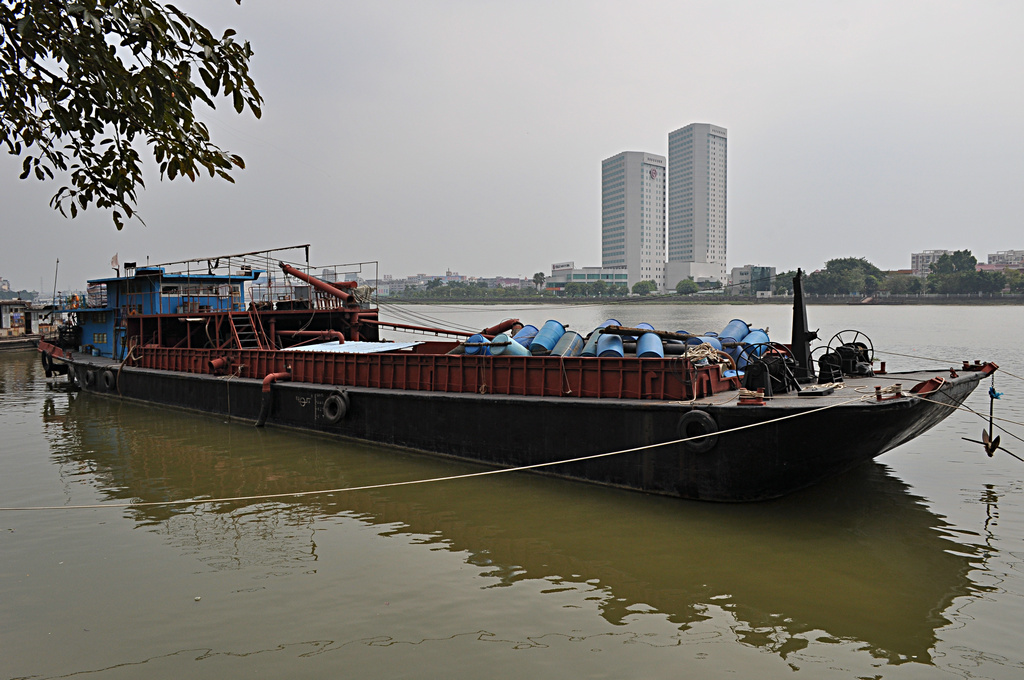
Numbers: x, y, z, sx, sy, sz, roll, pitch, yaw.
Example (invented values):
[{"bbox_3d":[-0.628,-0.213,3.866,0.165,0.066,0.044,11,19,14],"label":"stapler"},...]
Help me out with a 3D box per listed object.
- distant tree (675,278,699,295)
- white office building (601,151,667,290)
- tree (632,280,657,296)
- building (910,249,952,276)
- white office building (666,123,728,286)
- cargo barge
[{"bbox_3d":[64.840,-19.465,284.342,8.600,6.200,8.200,0,4,0],"label":"distant tree"},{"bbox_3d":[68.396,-63.989,426.881,26.000,77.600,27.500,-2,4,-30],"label":"white office building"},{"bbox_3d":[49.234,-19.465,284.342,8.800,6.200,8.000,0,4,0],"label":"tree"},{"bbox_3d":[307.000,-48.824,556.053,24.000,31.500,15.000,0,4,6],"label":"building"},{"bbox_3d":[114.396,-78.704,469.058,26.500,101.800,27.500,-2,4,-30],"label":"white office building"},{"bbox_3d":[-5.330,-0.045,26.028,36.500,5.900,7.500,3,4,38],"label":"cargo barge"}]

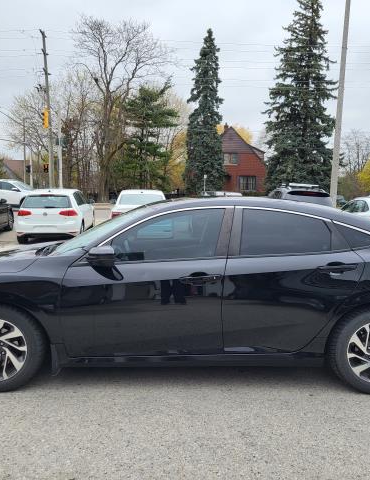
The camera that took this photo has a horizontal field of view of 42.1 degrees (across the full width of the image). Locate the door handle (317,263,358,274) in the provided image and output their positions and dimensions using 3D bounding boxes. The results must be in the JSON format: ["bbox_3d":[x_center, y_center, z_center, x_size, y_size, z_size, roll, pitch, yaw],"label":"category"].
[{"bbox_3d":[1.066,0.199,3.353,0.270,0.075,0.060,1,5,-2],"label":"door handle"}]

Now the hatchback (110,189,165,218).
[{"bbox_3d":[-1.248,-0.823,15.573,1.790,1.470,4.560,1,5,-1],"label":"hatchback"}]

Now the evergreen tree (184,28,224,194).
[{"bbox_3d":[1.845,-10.424,41.196,3.500,14.857,3.500,1,5,0],"label":"evergreen tree"}]

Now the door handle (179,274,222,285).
[{"bbox_3d":[0.107,0.273,3.320,0.260,0.055,0.050,0,6,0],"label":"door handle"}]

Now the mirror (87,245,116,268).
[{"bbox_3d":[-0.560,0.111,3.242,0.150,0.150,0.220,1,5,-2],"label":"mirror"}]

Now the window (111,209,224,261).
[{"bbox_3d":[-0.098,-0.041,3.458,0.840,0.410,0.050,0,-24,0],"label":"window"}]

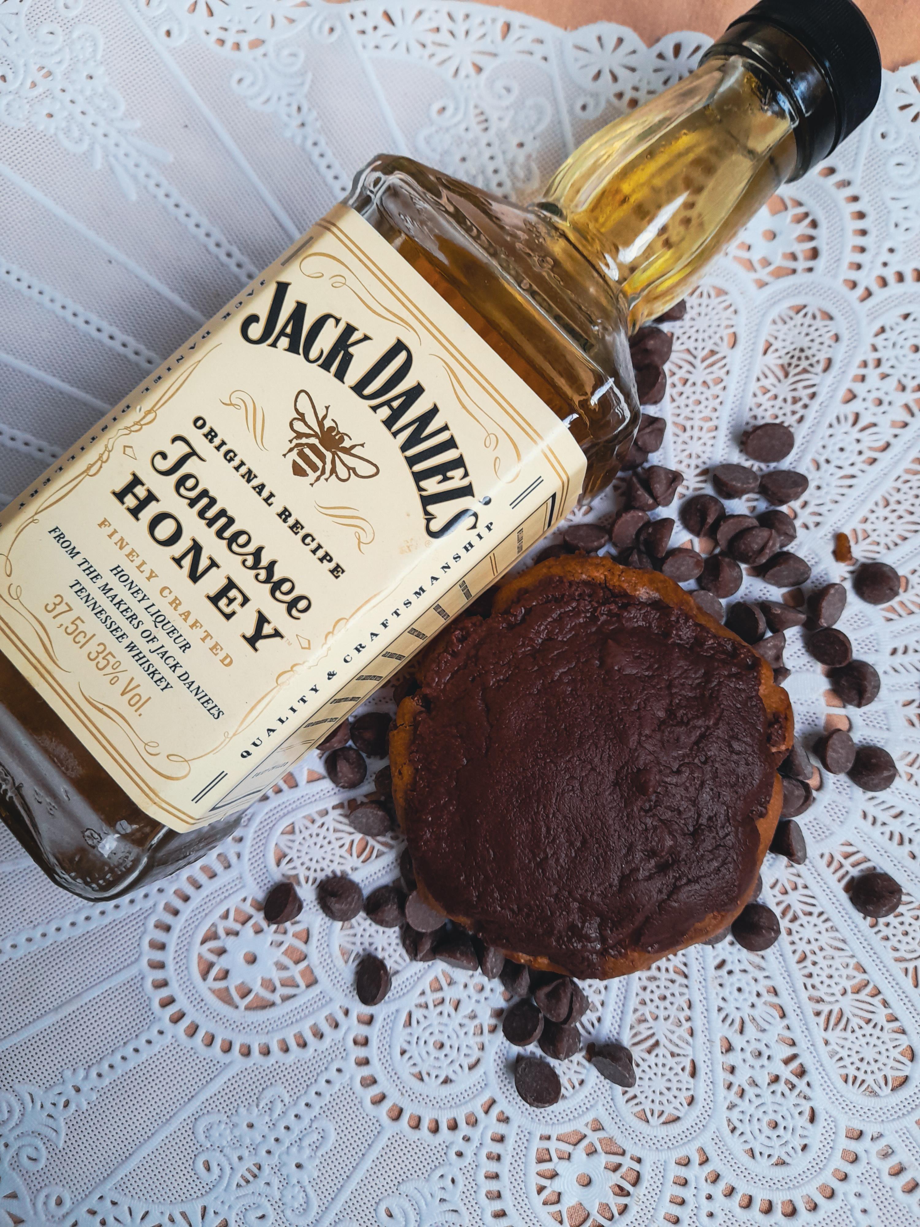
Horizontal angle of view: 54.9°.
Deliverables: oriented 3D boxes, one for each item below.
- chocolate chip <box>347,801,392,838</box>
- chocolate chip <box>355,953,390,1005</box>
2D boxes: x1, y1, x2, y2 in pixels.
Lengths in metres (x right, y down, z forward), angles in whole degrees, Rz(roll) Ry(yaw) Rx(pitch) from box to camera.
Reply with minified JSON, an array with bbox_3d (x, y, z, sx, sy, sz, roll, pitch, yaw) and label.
[{"bbox_3d":[-0.020,0.046,0.206,0.010,0.010,0.007,3,46,22],"label":"chocolate chip"},{"bbox_3d":[-0.018,0.082,0.198,0.006,0.011,0.011,15,85,-42],"label":"chocolate chip"}]

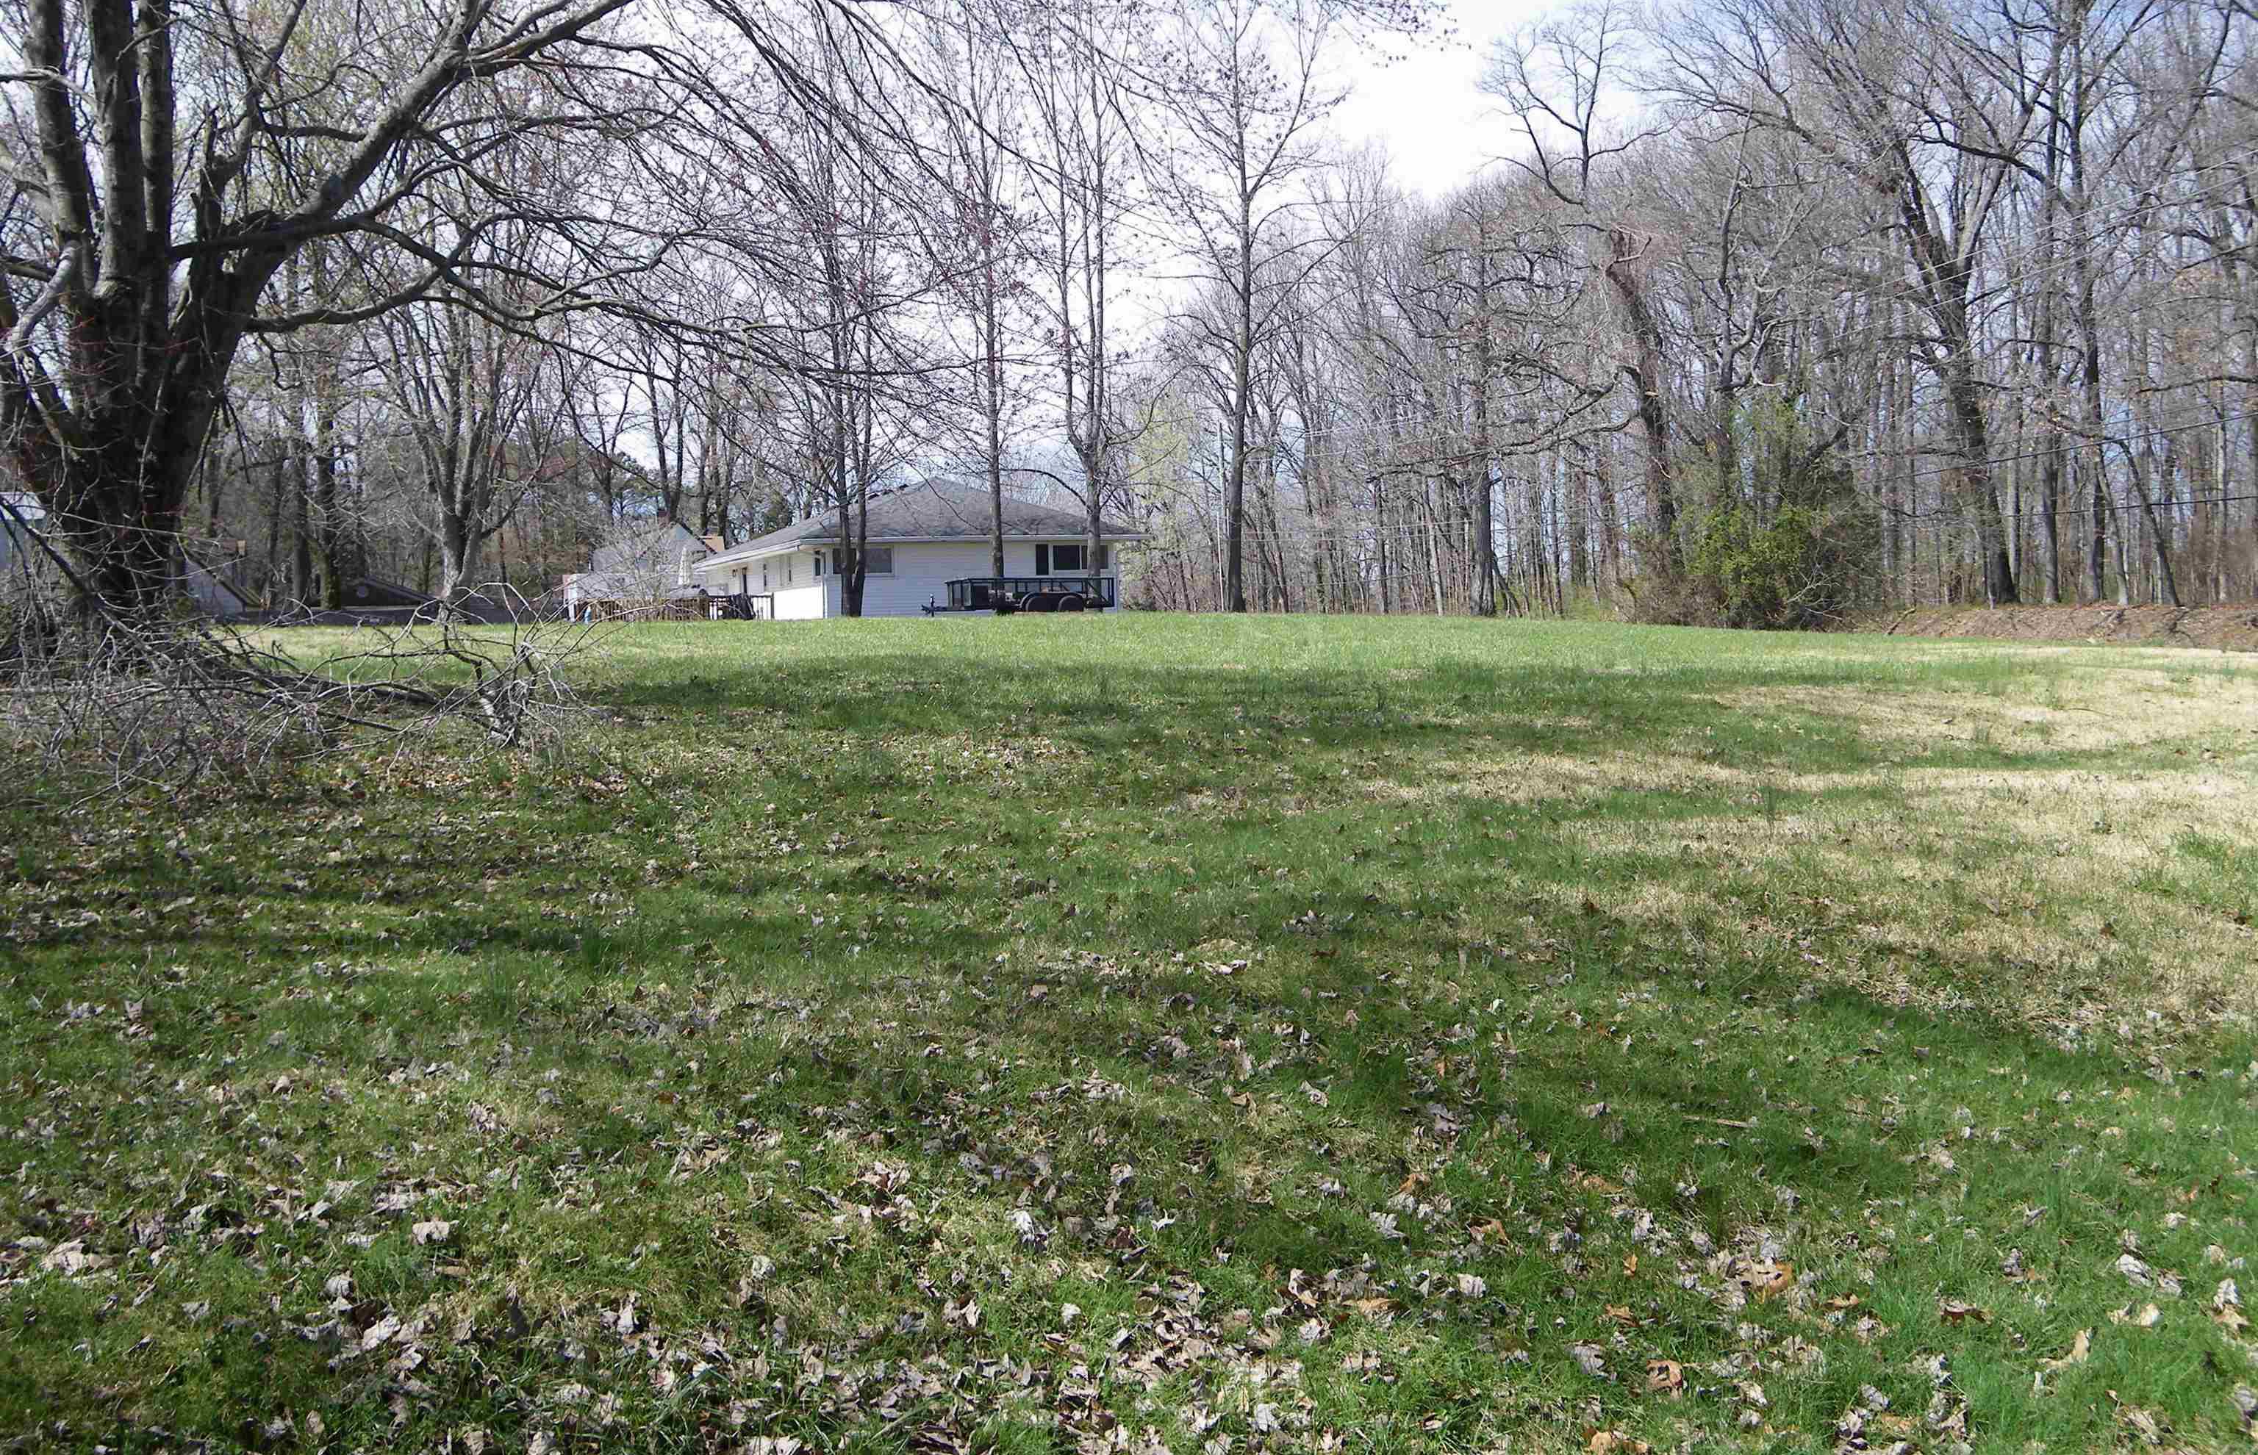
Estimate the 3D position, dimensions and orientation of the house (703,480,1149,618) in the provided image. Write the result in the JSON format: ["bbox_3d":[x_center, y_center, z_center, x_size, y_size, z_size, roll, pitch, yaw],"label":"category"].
[{"bbox_3d":[-8.057,-5.601,72.909,10.244,4.750,23.810,-2,3,-18],"label":"house"}]

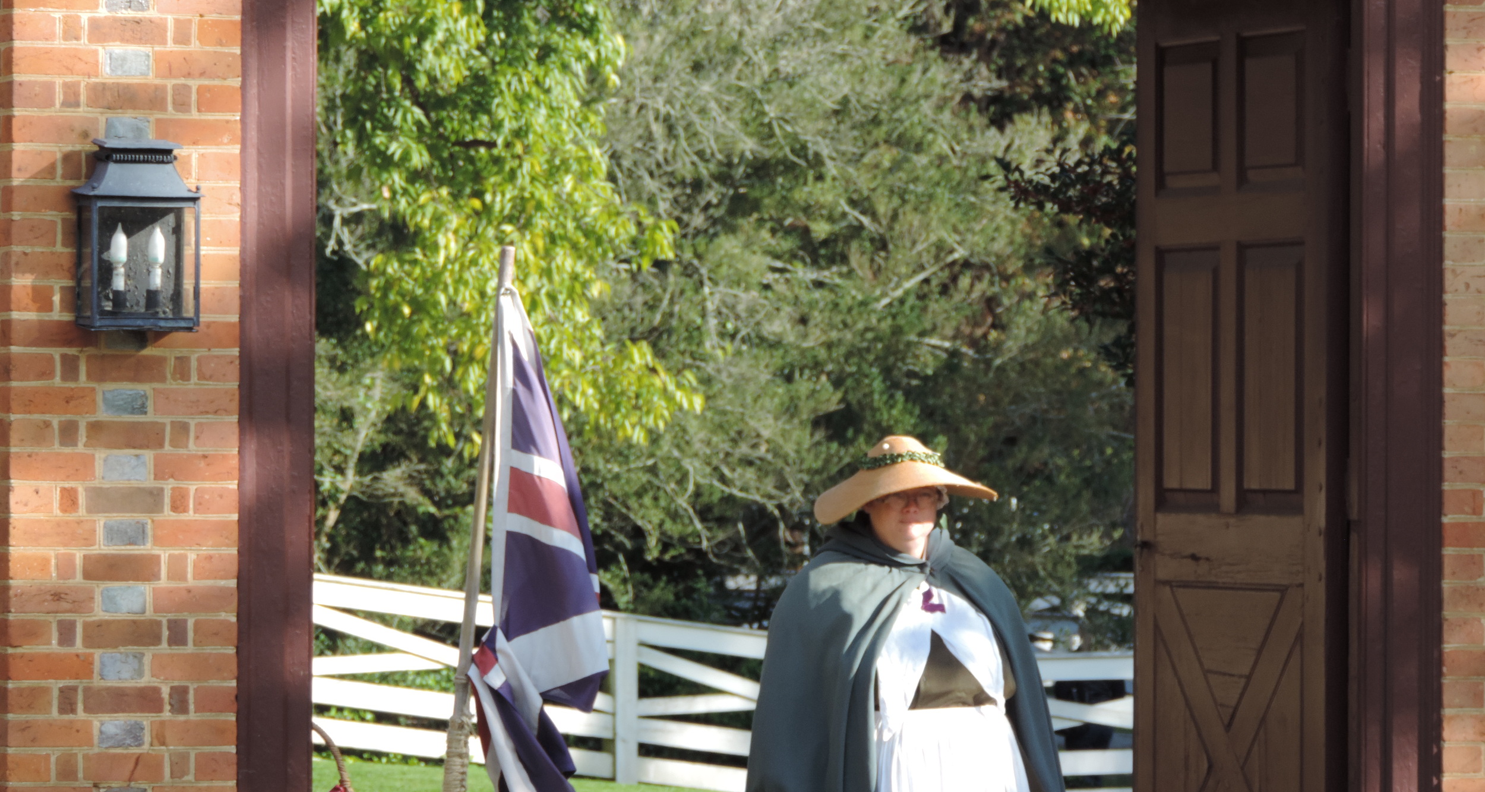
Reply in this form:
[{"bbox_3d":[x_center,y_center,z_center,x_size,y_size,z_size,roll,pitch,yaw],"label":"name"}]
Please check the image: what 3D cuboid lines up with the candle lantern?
[{"bbox_3d":[-1.392,-0.370,22.250,0.277,0.442,0.145,0,-1,-20],"label":"candle lantern"}]

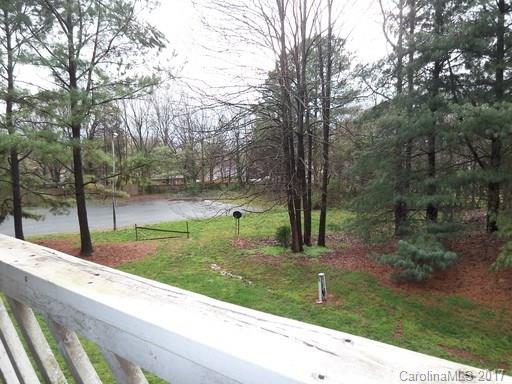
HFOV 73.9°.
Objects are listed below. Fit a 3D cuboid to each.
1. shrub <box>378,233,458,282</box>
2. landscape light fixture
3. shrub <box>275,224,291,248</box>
[{"bbox_3d":[5.997,2.338,12.584,2.600,1.380,2.100,2,4,26],"label":"shrub"},{"bbox_3d":[1.957,2.843,10.088,0.220,0.920,0.220,1,4,11],"label":"landscape light fixture"},{"bbox_3d":[1.373,2.218,17.384,0.800,1.150,0.800,0,4,5],"label":"shrub"}]

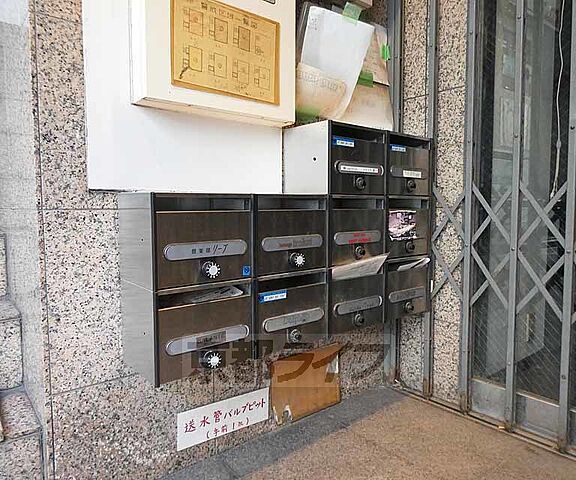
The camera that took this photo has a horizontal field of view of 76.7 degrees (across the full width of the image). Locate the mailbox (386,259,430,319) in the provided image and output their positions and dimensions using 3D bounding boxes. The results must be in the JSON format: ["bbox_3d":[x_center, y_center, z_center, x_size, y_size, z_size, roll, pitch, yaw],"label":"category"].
[{"bbox_3d":[0.400,0.173,1.506,0.272,0.229,0.220,-4,7,-36],"label":"mailbox"}]

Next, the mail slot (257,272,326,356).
[{"bbox_3d":[-0.043,0.205,1.182,0.272,0.229,0.220,-4,7,-36],"label":"mail slot"}]

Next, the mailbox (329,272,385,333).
[{"bbox_3d":[0.171,0.193,1.324,0.267,0.216,0.232,-4,6,-36],"label":"mailbox"}]

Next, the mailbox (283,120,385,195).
[{"bbox_3d":[0.166,-0.265,1.284,0.272,0.227,0.232,-4,6,-36],"label":"mailbox"}]

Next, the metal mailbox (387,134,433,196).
[{"bbox_3d":[0.384,-0.280,1.445,0.272,0.227,0.232,-4,6,-36],"label":"metal mailbox"}]

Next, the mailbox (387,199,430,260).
[{"bbox_3d":[0.400,-0.057,1.484,0.272,0.229,0.220,-4,7,-36],"label":"mailbox"}]

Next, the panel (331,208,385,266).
[{"bbox_3d":[0.233,-0.017,1.220,0.256,0.182,0.019,-4,6,-36],"label":"panel"}]

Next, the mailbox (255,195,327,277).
[{"bbox_3d":[-0.044,-0.025,1.160,0.272,0.229,0.220,-4,7,-36],"label":"mailbox"}]

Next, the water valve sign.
[{"bbox_3d":[-0.209,0.608,1.251,0.346,0.121,0.010,-4,7,-36],"label":"water valve sign"}]

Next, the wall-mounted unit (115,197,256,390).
[{"bbox_3d":[-0.268,0.104,0.994,0.267,0.455,0.237,-4,6,-36],"label":"wall-mounted unit"}]

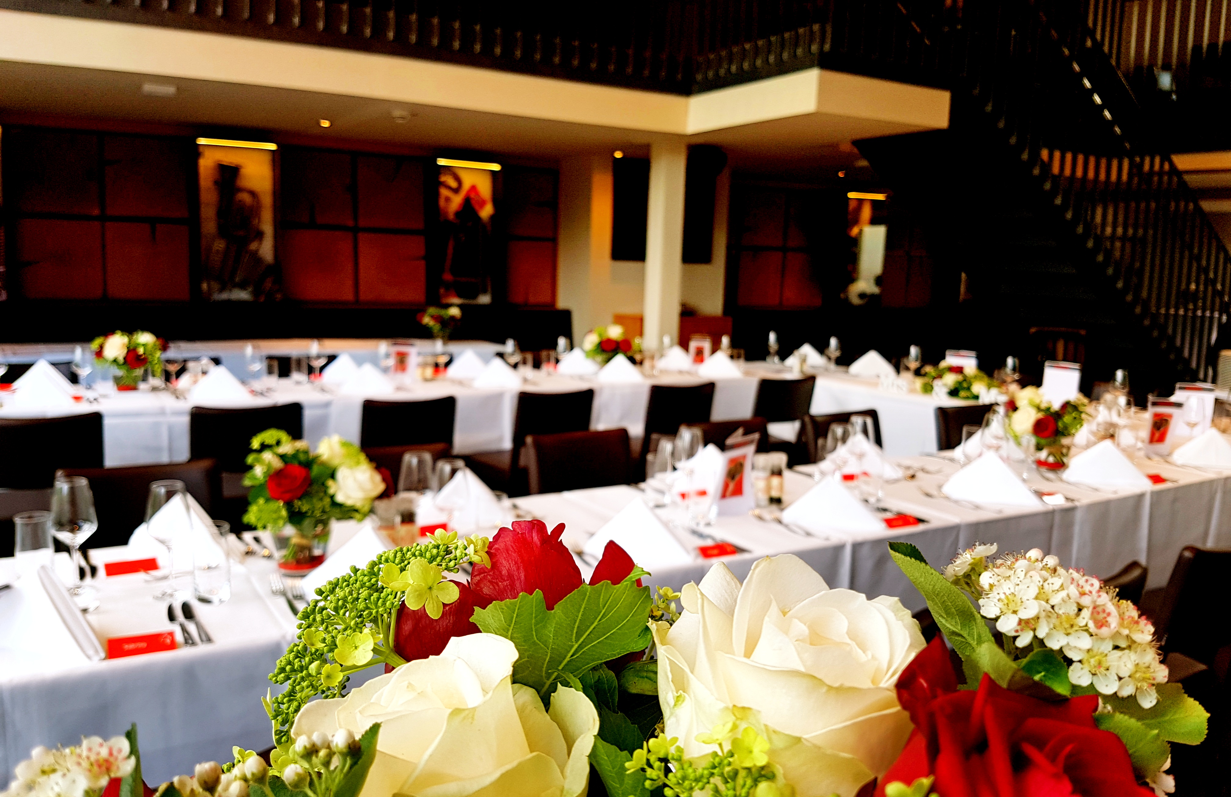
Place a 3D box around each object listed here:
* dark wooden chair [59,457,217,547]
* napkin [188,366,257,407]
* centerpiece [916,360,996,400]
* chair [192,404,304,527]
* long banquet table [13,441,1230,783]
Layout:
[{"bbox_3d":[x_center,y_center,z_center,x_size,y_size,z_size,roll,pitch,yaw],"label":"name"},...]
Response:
[{"bbox_3d":[-1.262,0.633,2.523,0.430,0.820,0.540,-3,10,-30],"label":"dark wooden chair"},{"bbox_3d":[-1.780,-0.057,4.225,0.285,0.145,0.185,3,9,10],"label":"napkin"},{"bbox_3d":[1.943,-0.107,5.230,0.250,0.160,0.420,-3,10,-29],"label":"centerpiece"},{"bbox_3d":[-1.603,0.395,3.991,0.430,0.830,0.520,-3,10,-29],"label":"chair"},{"bbox_3d":[0.570,0.678,2.886,4.599,0.755,0.752,-3,10,-29],"label":"long banquet table"}]

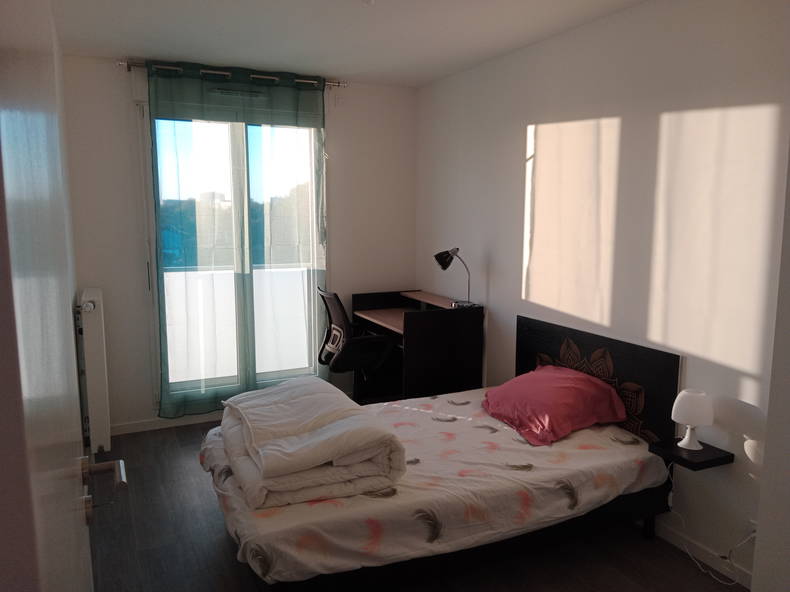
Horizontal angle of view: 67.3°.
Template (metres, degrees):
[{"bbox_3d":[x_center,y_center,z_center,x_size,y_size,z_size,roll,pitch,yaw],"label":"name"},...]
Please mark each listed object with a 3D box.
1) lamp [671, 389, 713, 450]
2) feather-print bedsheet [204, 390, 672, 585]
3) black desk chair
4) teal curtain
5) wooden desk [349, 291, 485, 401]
[{"bbox_3d":[1.273,0.522,2.533,0.161,0.253,0.161,-4,9,-26],"label":"lamp"},{"bbox_3d":[0.143,0.767,2.820,1.938,0.201,1.201,-4,9,-26],"label":"feather-print bedsheet"},{"bbox_3d":[-0.250,0.458,4.077,0.600,1.031,0.600,-3,9,-20],"label":"black desk chair"},{"bbox_3d":[-1.063,-0.370,4.222,1.243,2.362,0.101,-4,9,-26],"label":"teal curtain"},{"bbox_3d":[0.137,0.479,4.377,0.603,0.902,0.899,-4,9,-26],"label":"wooden desk"}]

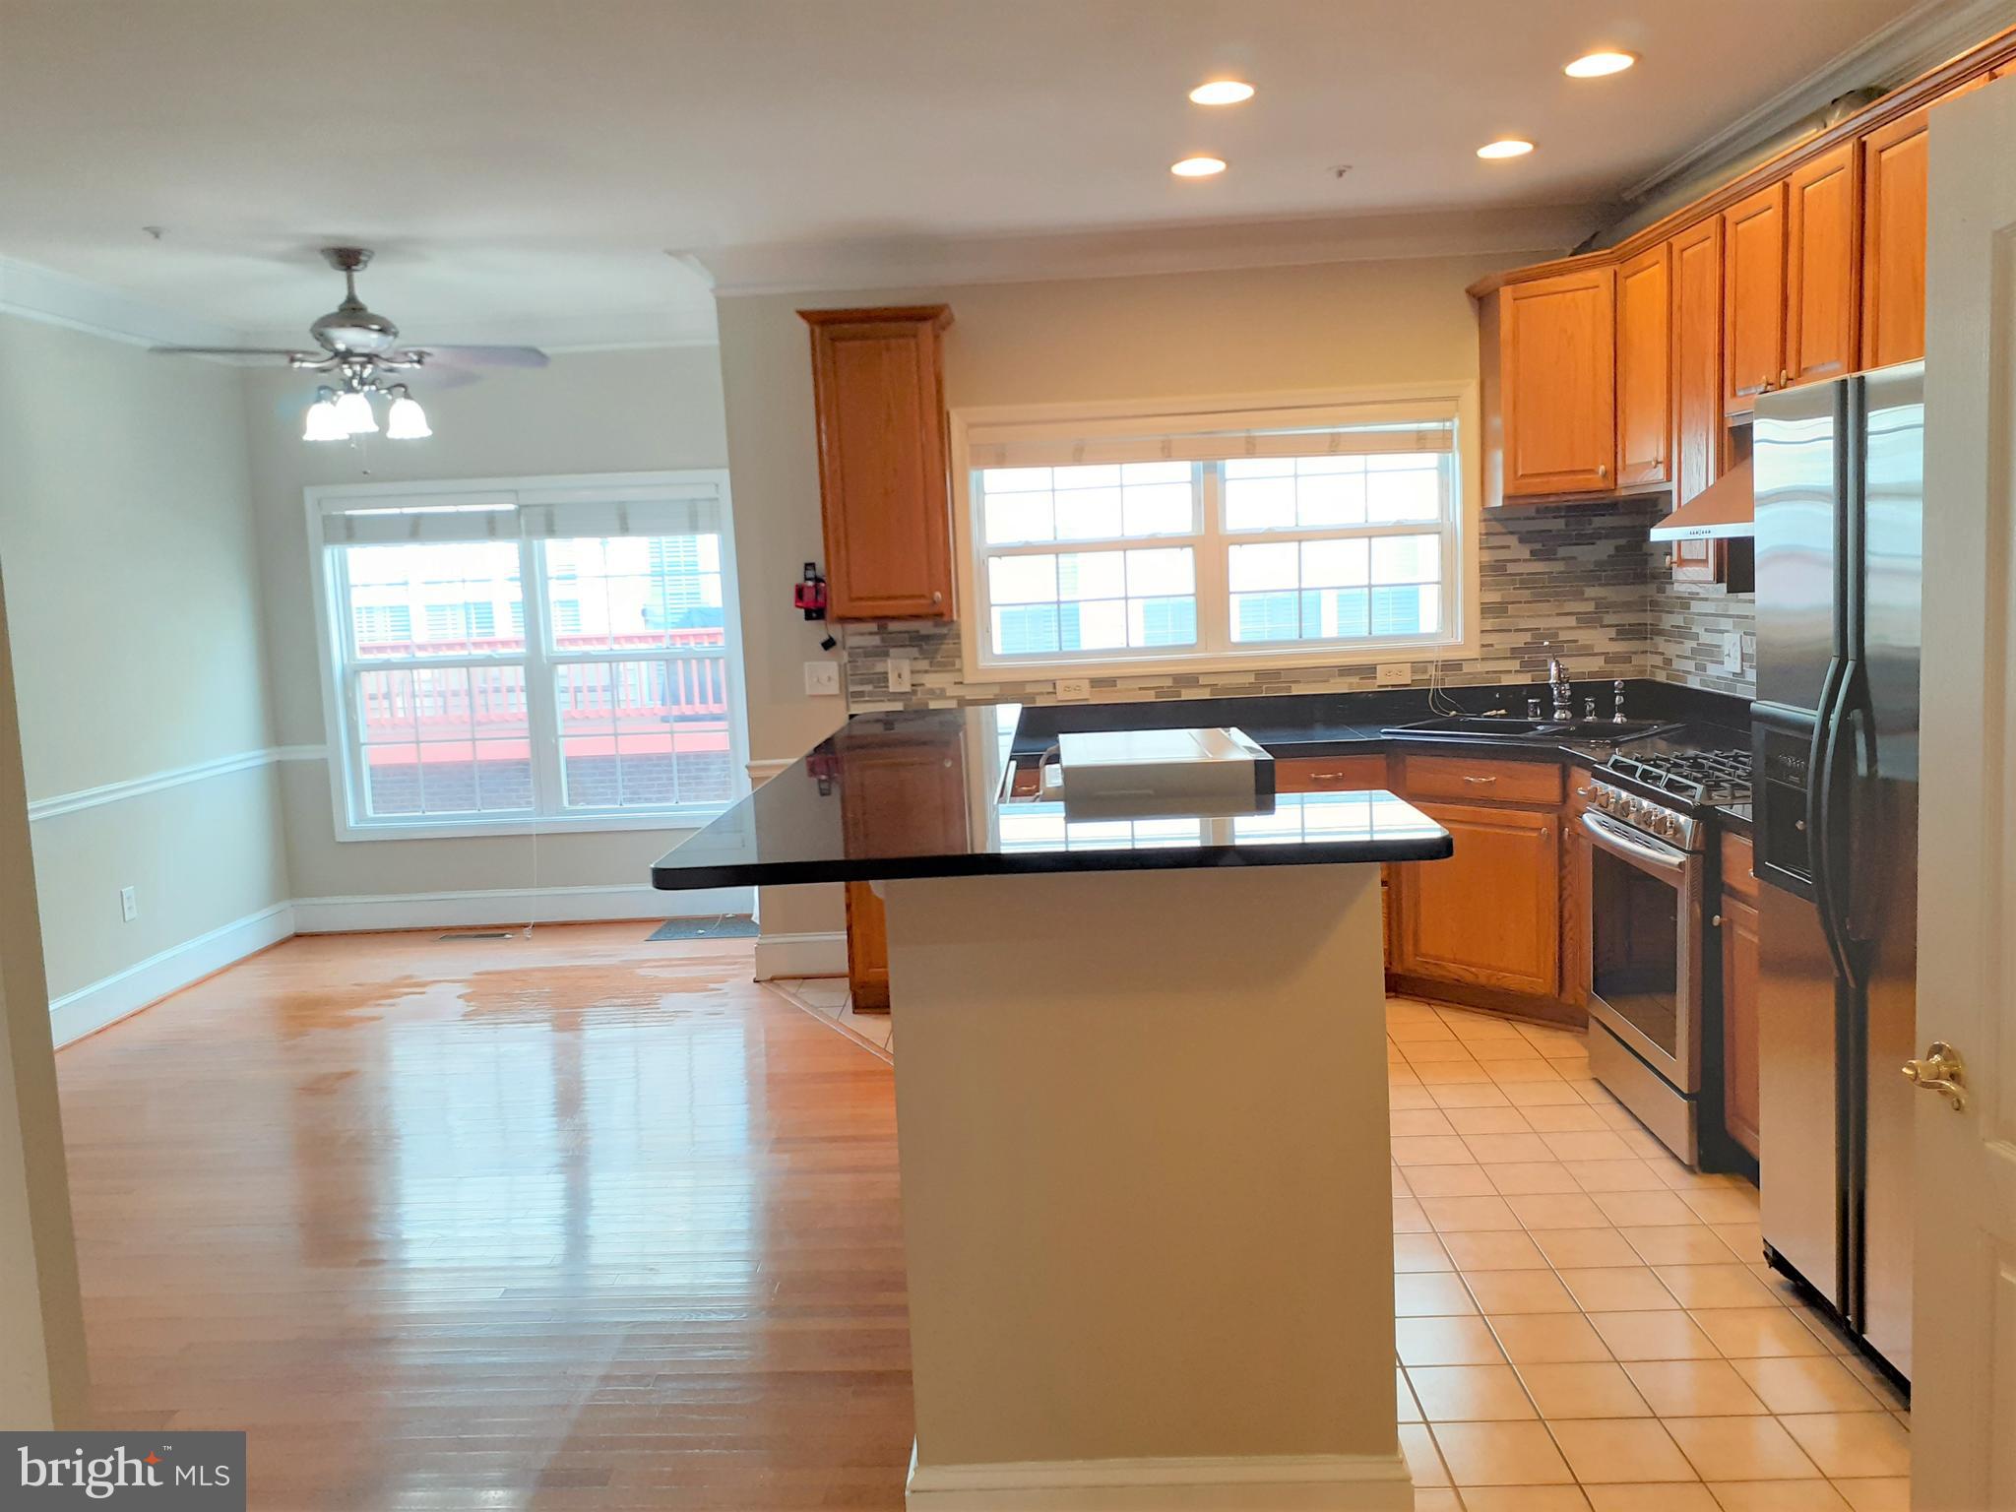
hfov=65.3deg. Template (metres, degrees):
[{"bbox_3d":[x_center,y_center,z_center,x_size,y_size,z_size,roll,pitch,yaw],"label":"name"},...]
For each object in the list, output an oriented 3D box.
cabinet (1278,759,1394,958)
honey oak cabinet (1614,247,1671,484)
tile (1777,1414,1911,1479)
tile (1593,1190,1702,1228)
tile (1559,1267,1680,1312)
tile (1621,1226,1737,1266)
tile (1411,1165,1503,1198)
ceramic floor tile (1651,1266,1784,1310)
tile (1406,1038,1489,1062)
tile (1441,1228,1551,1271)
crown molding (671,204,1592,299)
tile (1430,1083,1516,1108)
[{"bbox_3d":[1.158,0.398,5.796,0.456,0.863,0.611,-2,7,2],"label":"cabinet"},{"bbox_3d":[2.198,-1.232,5.039,0.325,0.770,0.480,-2,6,2],"label":"honey oak cabinet"},{"bbox_3d":[1.466,1.191,2.701,0.200,0.010,0.200,-2,7,2],"label":"tile"},{"bbox_3d":[1.482,1.056,3.654,0.199,0.010,0.199,-2,6,3],"label":"tile"},{"bbox_3d":[1.256,1.101,3.236,0.197,0.010,0.192,-2,7,2],"label":"tile"},{"bbox_3d":[1.474,1.079,3.454,0.199,0.010,0.199,-2,6,3],"label":"tile"},{"bbox_3d":[1.087,1.050,3.872,0.199,0.010,0.199,-2,6,3],"label":"tile"},{"bbox_3d":[1.478,1.110,3.284,0.200,0.010,0.200,-2,6,2],"label":"ceramic floor tile"},{"bbox_3d":[1.346,0.938,4.931,0.200,0.010,0.200,-2,7,2],"label":"tile"},{"bbox_3d":[1.060,1.085,3.435,0.197,0.010,0.192,-2,7,2],"label":"tile"},{"bbox_3d":[0.550,-1.864,5.788,3.530,0.145,0.130,-2,6,2],"label":"crown molding"},{"bbox_3d":[1.288,0.955,4.390,0.197,0.010,0.192,-2,7,2],"label":"tile"}]

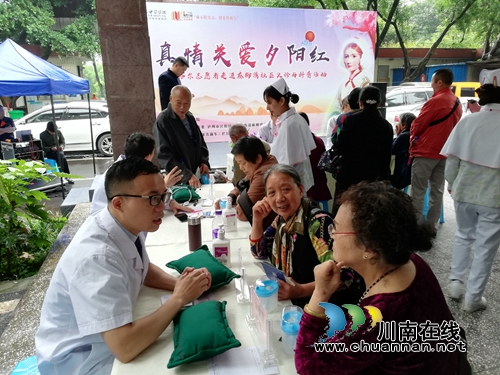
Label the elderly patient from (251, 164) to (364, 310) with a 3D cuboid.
[{"bbox_3d":[0.215,0.501,1.710,0.680,1.210,0.520,-10,15,-34],"label":"elderly patient"}]

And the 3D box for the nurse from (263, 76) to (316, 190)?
[{"bbox_3d":[0.319,-0.029,2.999,0.380,1.620,0.440,-6,13,-17],"label":"nurse"}]

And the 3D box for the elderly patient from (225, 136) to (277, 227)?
[{"bbox_3d":[-0.041,0.312,2.397,0.600,1.240,0.460,-5,13,-14],"label":"elderly patient"}]

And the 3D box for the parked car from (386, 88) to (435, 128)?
[{"bbox_3d":[4.188,-2.163,11.637,4.600,1.680,1.800,-7,14,-22],"label":"parked car"}]

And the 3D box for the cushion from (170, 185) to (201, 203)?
[{"bbox_3d":[-0.488,0.060,2.799,0.205,0.090,0.260,-5,13,-14],"label":"cushion"}]

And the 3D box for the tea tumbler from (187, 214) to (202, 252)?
[{"bbox_3d":[-0.272,0.226,1.853,0.064,0.180,0.064,-2,13,0],"label":"tea tumbler"}]

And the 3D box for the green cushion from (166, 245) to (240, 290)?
[{"bbox_3d":[-0.195,0.339,1.526,0.205,0.090,0.270,-10,15,-33],"label":"green cushion"}]

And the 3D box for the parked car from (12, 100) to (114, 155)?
[{"bbox_3d":[-5.656,-1.793,11.654,4.750,1.580,1.830,-3,13,-6],"label":"parked car"}]

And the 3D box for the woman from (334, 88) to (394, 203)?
[{"bbox_3d":[0.910,-0.028,3.075,0.470,1.550,0.320,-2,13,-3],"label":"woman"}]

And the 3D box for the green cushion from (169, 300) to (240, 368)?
[{"bbox_3d":[-0.140,0.429,1.131,0.205,0.090,0.265,-4,13,-10],"label":"green cushion"}]

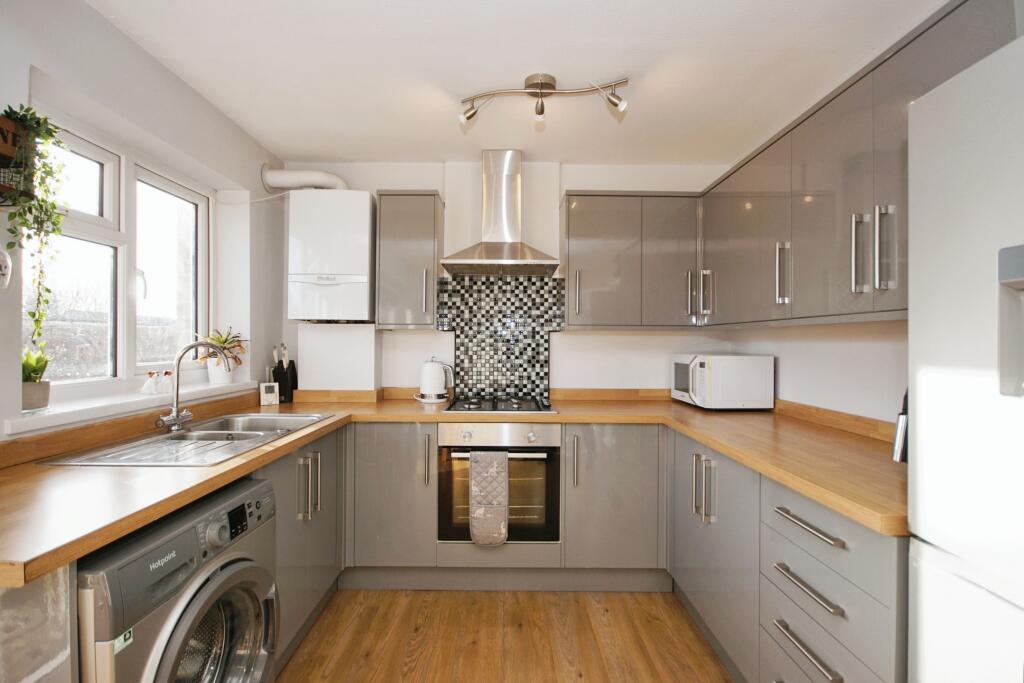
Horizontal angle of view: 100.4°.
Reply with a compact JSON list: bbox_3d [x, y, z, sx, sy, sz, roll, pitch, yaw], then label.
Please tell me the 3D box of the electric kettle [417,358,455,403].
[{"bbox_3d":[-0.444,0.222,2.455,0.215,0.255,0.170,0,0,-3],"label":"electric kettle"}]

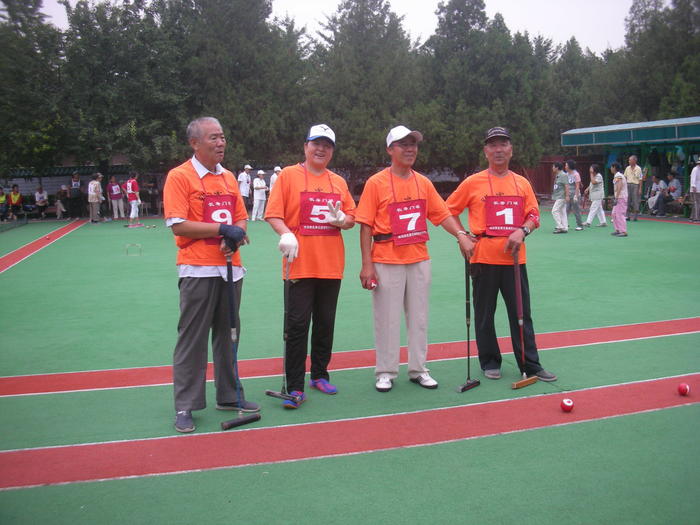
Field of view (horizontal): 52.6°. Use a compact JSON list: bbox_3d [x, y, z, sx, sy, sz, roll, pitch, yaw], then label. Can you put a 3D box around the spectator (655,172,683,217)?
[{"bbox_3d":[9.278,-2.010,20.619,0.740,1.300,0.500,-3,7,-15],"label":"spectator"}]

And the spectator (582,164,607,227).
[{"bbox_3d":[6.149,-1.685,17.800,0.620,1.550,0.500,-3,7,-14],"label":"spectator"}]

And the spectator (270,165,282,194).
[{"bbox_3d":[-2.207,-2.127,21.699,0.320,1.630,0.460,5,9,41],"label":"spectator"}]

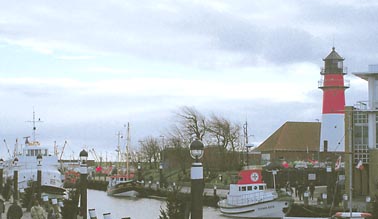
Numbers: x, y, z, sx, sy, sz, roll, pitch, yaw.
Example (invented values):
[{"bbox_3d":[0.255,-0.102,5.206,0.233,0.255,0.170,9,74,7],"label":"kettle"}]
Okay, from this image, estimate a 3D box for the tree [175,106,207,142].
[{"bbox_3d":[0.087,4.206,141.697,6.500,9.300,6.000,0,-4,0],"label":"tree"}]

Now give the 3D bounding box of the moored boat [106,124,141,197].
[{"bbox_3d":[-10.165,7.721,127.628,3.400,11.400,10.000,2,-4,-24],"label":"moored boat"}]

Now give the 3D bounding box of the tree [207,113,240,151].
[{"bbox_3d":[5.943,4.939,140.739,6.000,8.000,5.600,0,-4,0],"label":"tree"}]

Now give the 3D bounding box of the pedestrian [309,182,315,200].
[{"bbox_3d":[11.973,8.013,79.944,0.550,1.720,0.400,-1,-4,18],"label":"pedestrian"}]

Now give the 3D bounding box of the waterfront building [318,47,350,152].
[{"bbox_3d":[26.396,-1.149,148.331,5.500,20.500,5.500,0,-4,0],"label":"waterfront building"}]

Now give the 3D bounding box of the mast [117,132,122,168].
[{"bbox_3d":[-10.996,6.495,129.298,0.250,6.200,0.250,0,-4,0],"label":"mast"}]

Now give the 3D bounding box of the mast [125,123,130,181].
[{"bbox_3d":[-9.428,6.300,126.220,0.250,8.600,0.250,0,-4,0],"label":"mast"}]

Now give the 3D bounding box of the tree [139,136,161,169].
[{"bbox_3d":[-7.480,8.301,154.798,4.300,6.200,4.300,0,-4,0],"label":"tree"}]

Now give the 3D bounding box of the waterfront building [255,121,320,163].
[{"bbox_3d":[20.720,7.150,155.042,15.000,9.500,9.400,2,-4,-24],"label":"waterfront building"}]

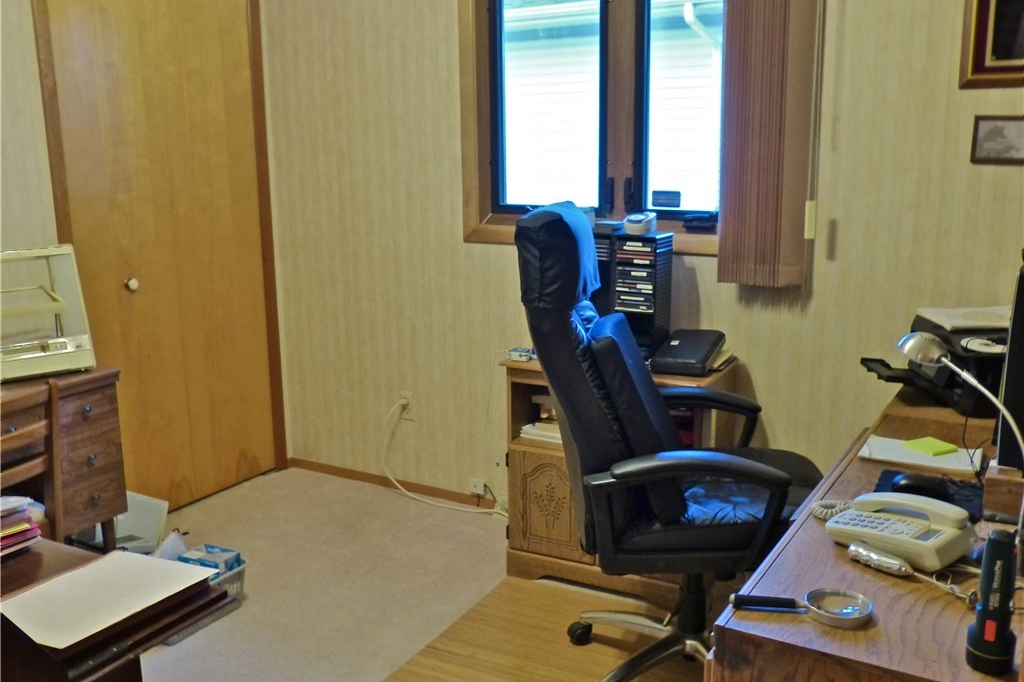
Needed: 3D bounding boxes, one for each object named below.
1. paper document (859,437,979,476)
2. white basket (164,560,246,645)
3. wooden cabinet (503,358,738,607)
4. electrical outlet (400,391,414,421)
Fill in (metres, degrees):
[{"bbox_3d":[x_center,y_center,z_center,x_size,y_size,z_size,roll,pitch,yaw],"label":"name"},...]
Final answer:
[{"bbox_3d":[0.851,0.236,1.966,0.222,0.009,0.157,5,13,26],"label":"paper document"},{"bbox_3d":[-1.033,0.791,2.943,0.272,0.146,0.325,6,13,29],"label":"white basket"},{"bbox_3d":[0.359,0.421,3.105,0.650,0.720,0.440,6,14,30],"label":"wooden cabinet"},{"bbox_3d":[-0.425,0.265,3.824,0.070,0.117,0.012,6,14,30],"label":"electrical outlet"}]

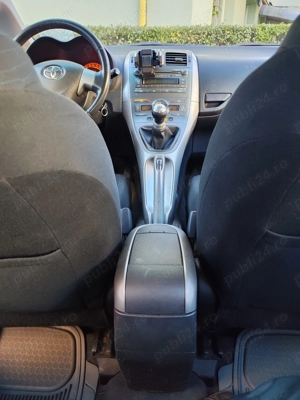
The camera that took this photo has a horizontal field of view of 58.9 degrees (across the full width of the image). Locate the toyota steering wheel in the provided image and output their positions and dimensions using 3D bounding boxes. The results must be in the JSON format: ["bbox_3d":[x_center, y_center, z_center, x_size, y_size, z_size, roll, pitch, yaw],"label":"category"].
[{"bbox_3d":[-0.318,-0.423,0.924,0.370,0.370,0.115,1,3,2],"label":"toyota steering wheel"}]

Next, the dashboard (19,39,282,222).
[{"bbox_3d":[0.048,-0.354,1.062,1.330,0.550,0.780,1,30,2],"label":"dashboard"}]

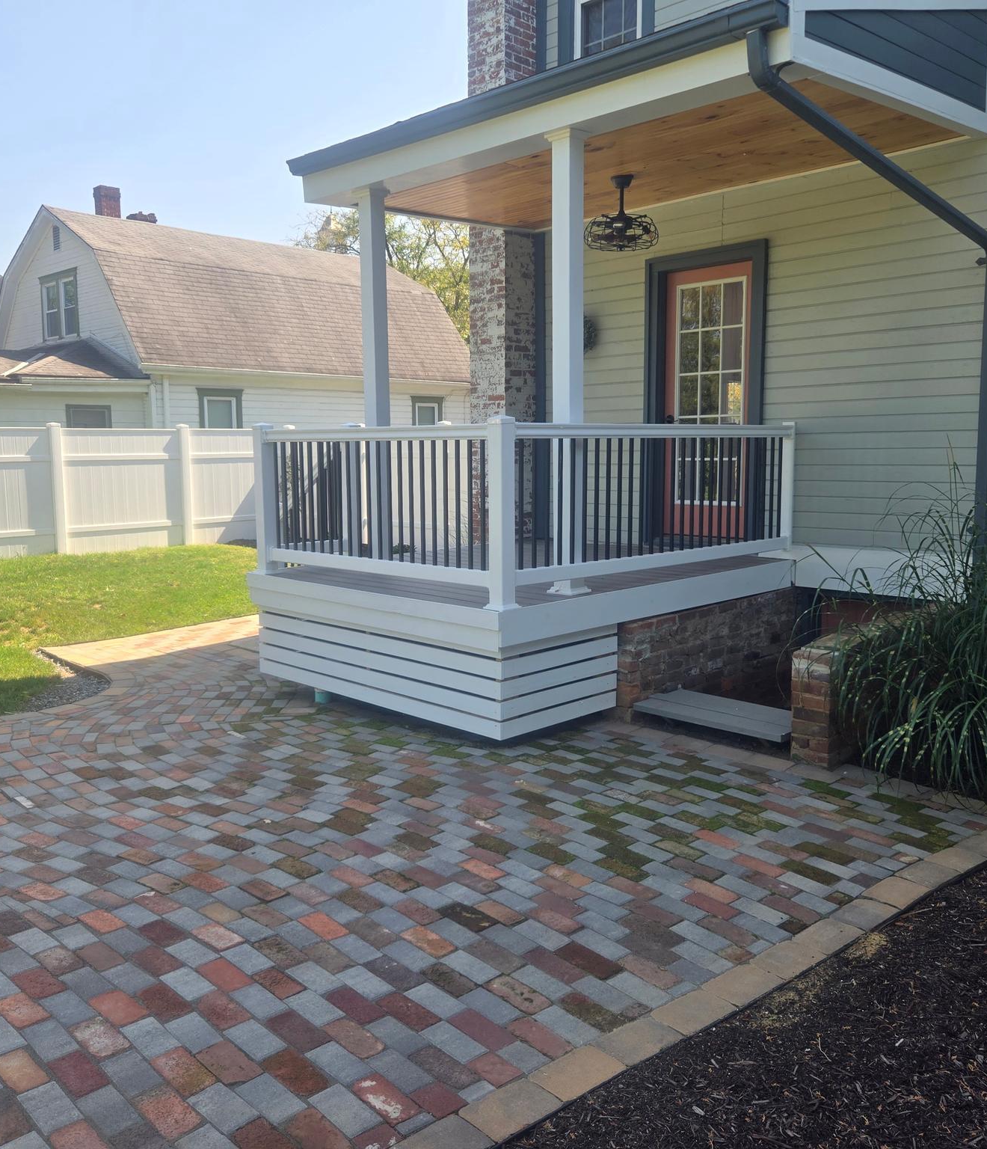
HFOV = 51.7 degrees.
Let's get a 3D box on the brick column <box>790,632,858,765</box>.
[{"bbox_3d":[1.644,0.630,5.033,0.205,0.570,0.300,7,10,45],"label":"brick column"}]

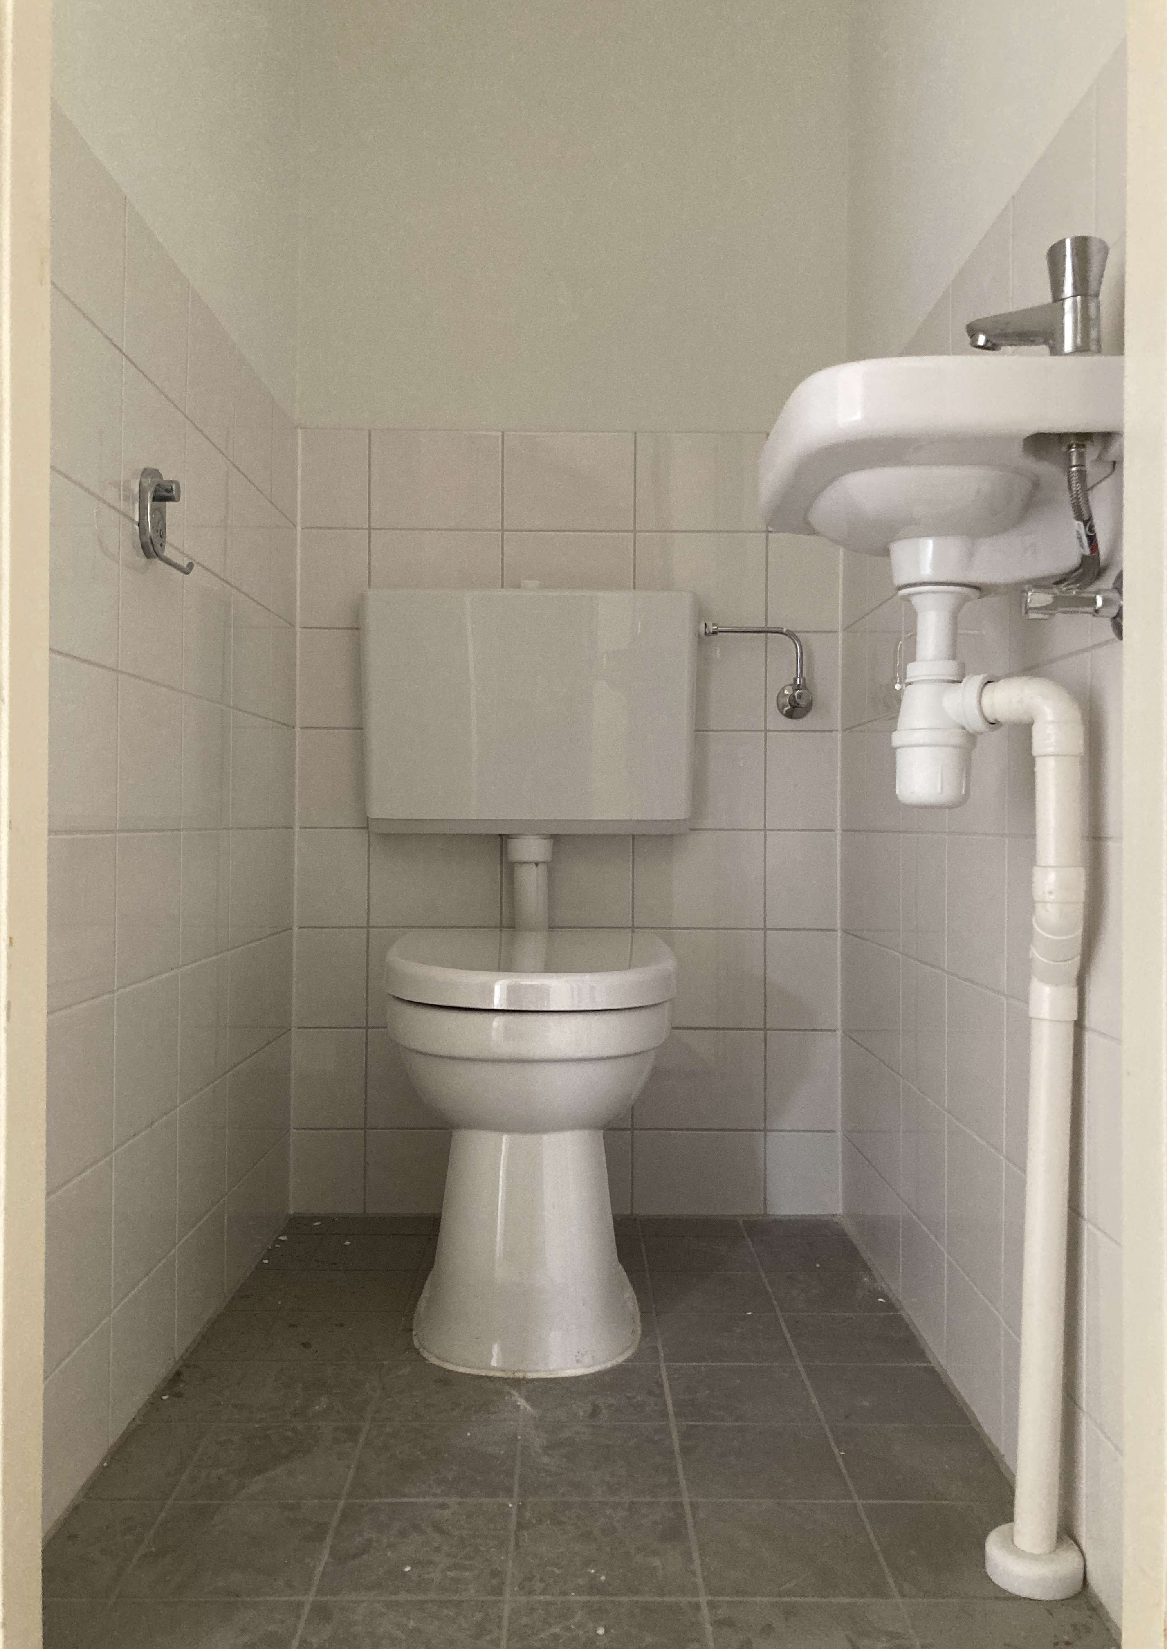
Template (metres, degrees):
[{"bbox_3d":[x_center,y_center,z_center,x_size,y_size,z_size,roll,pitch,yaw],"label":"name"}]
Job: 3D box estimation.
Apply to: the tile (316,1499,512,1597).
[{"bbox_3d":[-0.134,0.598,1.095,0.148,0.010,0.147,0,0,-1],"label":"tile"}]

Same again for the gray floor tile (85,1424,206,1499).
[{"bbox_3d":[-0.401,0.596,1.242,0.074,0.010,0.146,0,0,0],"label":"gray floor tile"}]

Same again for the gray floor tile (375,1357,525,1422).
[{"bbox_3d":[-0.137,0.598,1.393,0.148,0.010,0.146,0,0,0],"label":"gray floor tile"}]

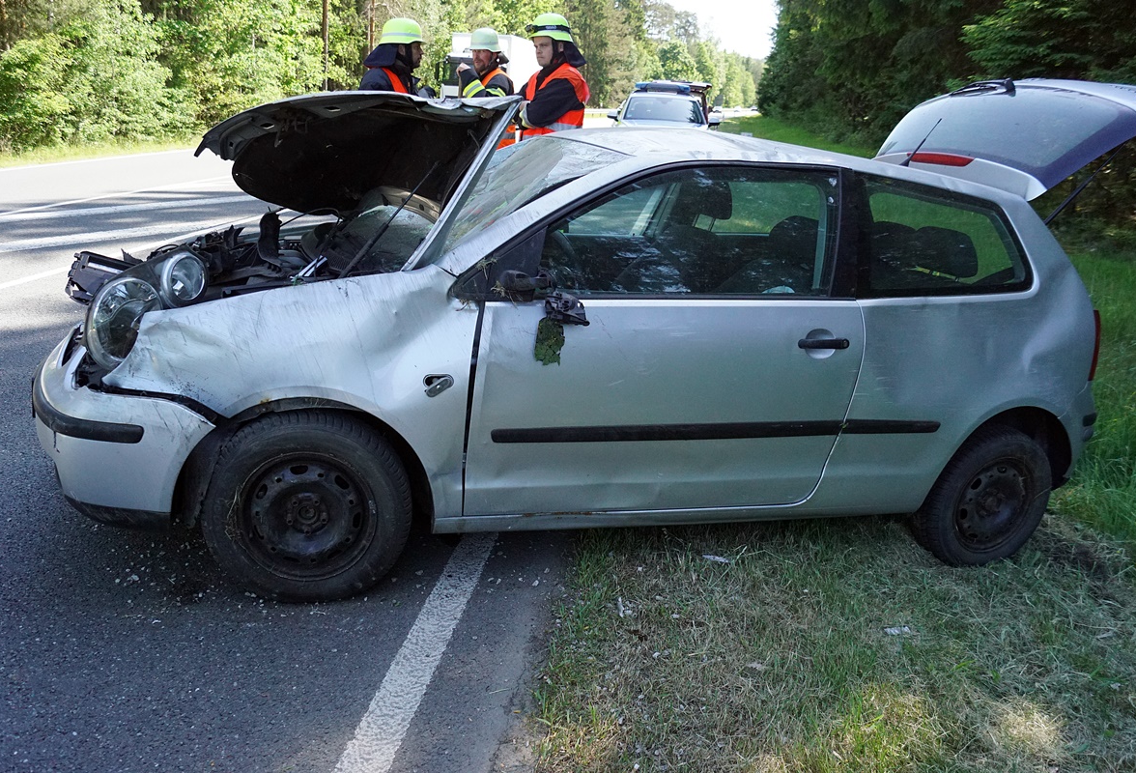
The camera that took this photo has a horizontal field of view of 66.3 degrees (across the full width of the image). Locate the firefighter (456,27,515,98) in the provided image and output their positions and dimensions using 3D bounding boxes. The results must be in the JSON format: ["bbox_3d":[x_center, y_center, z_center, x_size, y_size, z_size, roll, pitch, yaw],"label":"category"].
[{"bbox_3d":[-0.623,-1.717,6.538,0.420,1.810,0.560,-14,25,-42],"label":"firefighter"}]

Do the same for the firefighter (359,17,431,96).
[{"bbox_3d":[-1.125,-1.454,5.738,0.450,1.810,0.560,2,19,-5],"label":"firefighter"}]

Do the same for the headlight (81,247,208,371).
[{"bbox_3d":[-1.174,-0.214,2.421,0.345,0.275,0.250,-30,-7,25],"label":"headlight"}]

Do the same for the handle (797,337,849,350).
[{"bbox_3d":[0.819,-0.138,2.781,0.178,0.035,0.047,1,17,-20],"label":"handle"}]

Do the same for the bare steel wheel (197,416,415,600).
[{"bbox_3d":[-0.732,0.345,2.488,0.580,0.580,0.185,1,14,-6],"label":"bare steel wheel"}]

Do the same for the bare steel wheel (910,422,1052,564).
[{"bbox_3d":[1.596,0.429,3.358,0.580,0.580,0.185,-3,18,-19],"label":"bare steel wheel"}]

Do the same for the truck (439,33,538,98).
[{"bbox_3d":[-3.080,-13.550,38.400,2.500,3.600,9.000,6,19,9],"label":"truck"}]

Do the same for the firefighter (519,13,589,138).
[{"bbox_3d":[-0.121,-1.298,5.343,0.420,1.840,0.560,-11,23,-36],"label":"firefighter"}]

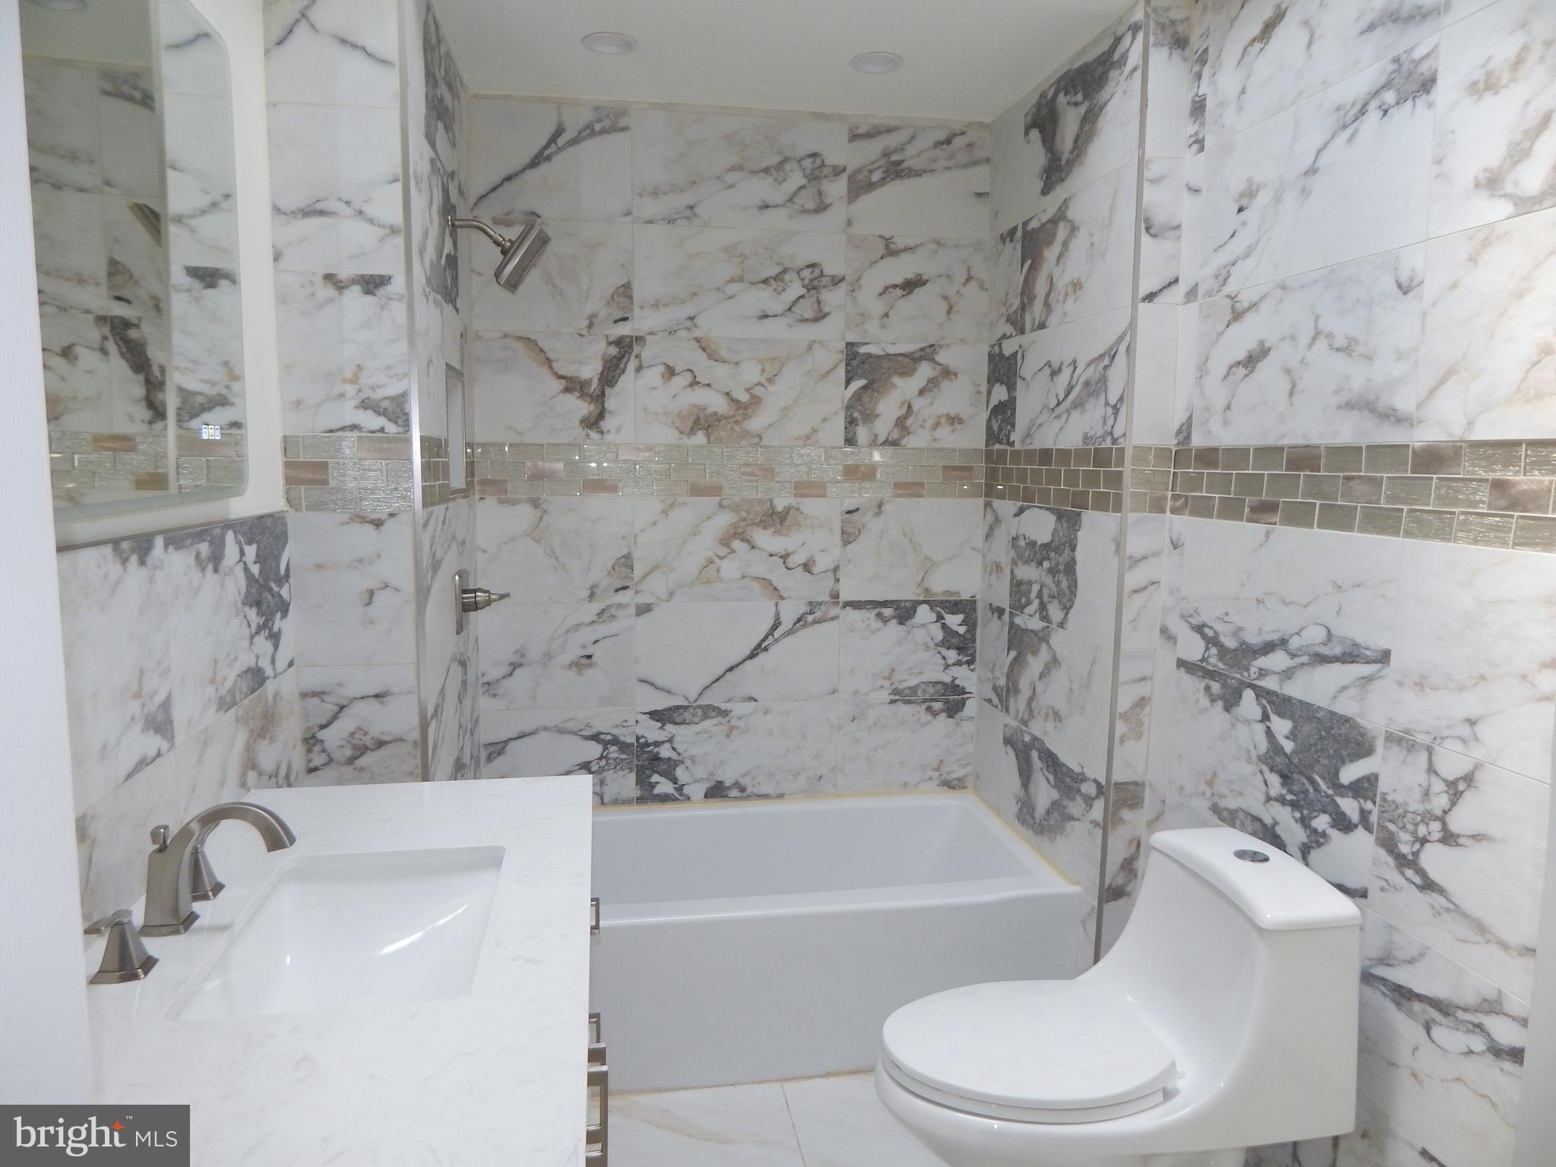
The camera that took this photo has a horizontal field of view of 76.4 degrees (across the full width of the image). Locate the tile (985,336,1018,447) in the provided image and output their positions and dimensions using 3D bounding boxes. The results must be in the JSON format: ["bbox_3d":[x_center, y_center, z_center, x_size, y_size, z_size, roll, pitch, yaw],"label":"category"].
[{"bbox_3d":[0.644,-0.538,2.836,0.010,0.298,0.226,-1,7,-10],"label":"tile"}]

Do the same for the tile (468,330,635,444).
[{"bbox_3d":[-0.626,-0.549,2.782,0.440,0.305,0.010,0,7,-8],"label":"tile"}]

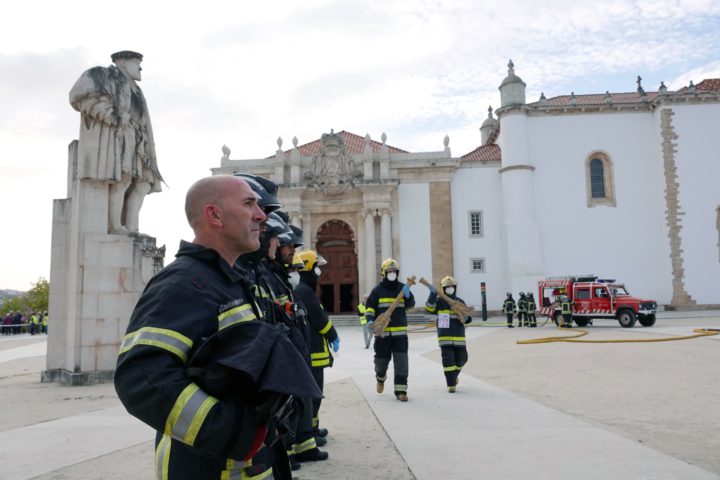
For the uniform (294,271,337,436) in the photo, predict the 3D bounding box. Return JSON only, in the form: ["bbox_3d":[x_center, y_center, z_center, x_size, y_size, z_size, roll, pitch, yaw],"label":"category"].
[{"bbox_3d":[-0.430,1.062,5.100,0.440,1.560,0.550,0,-7,-6],"label":"uniform"}]

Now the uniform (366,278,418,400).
[{"bbox_3d":[0.403,1.256,7.018,0.660,1.530,0.500,-1,-7,-2],"label":"uniform"}]

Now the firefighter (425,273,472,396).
[{"bbox_3d":[1.239,1.333,7.600,0.660,1.640,0.480,-1,-7,0],"label":"firefighter"}]

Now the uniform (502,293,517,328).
[{"bbox_3d":[7.281,3.473,26.300,0.640,1.680,0.380,-2,-7,6],"label":"uniform"}]

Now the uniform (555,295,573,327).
[{"bbox_3d":[9.776,3.371,25.752,0.640,1.600,0.480,-5,-8,30],"label":"uniform"}]

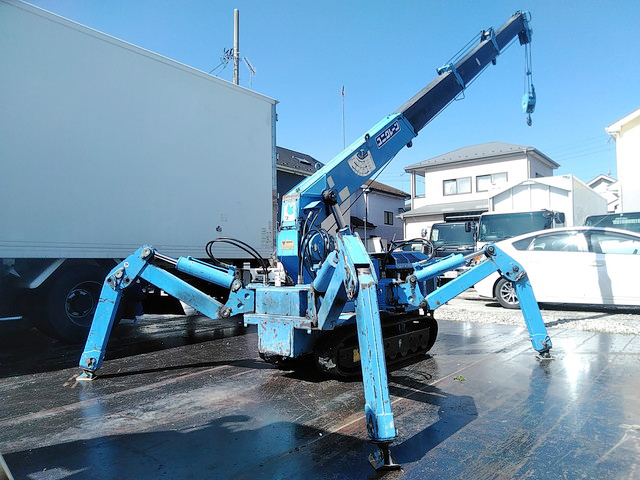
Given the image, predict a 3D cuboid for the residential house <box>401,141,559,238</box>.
[{"bbox_3d":[9.057,-1.762,28.189,7.055,7.617,6.612,-3,-4,37],"label":"residential house"}]

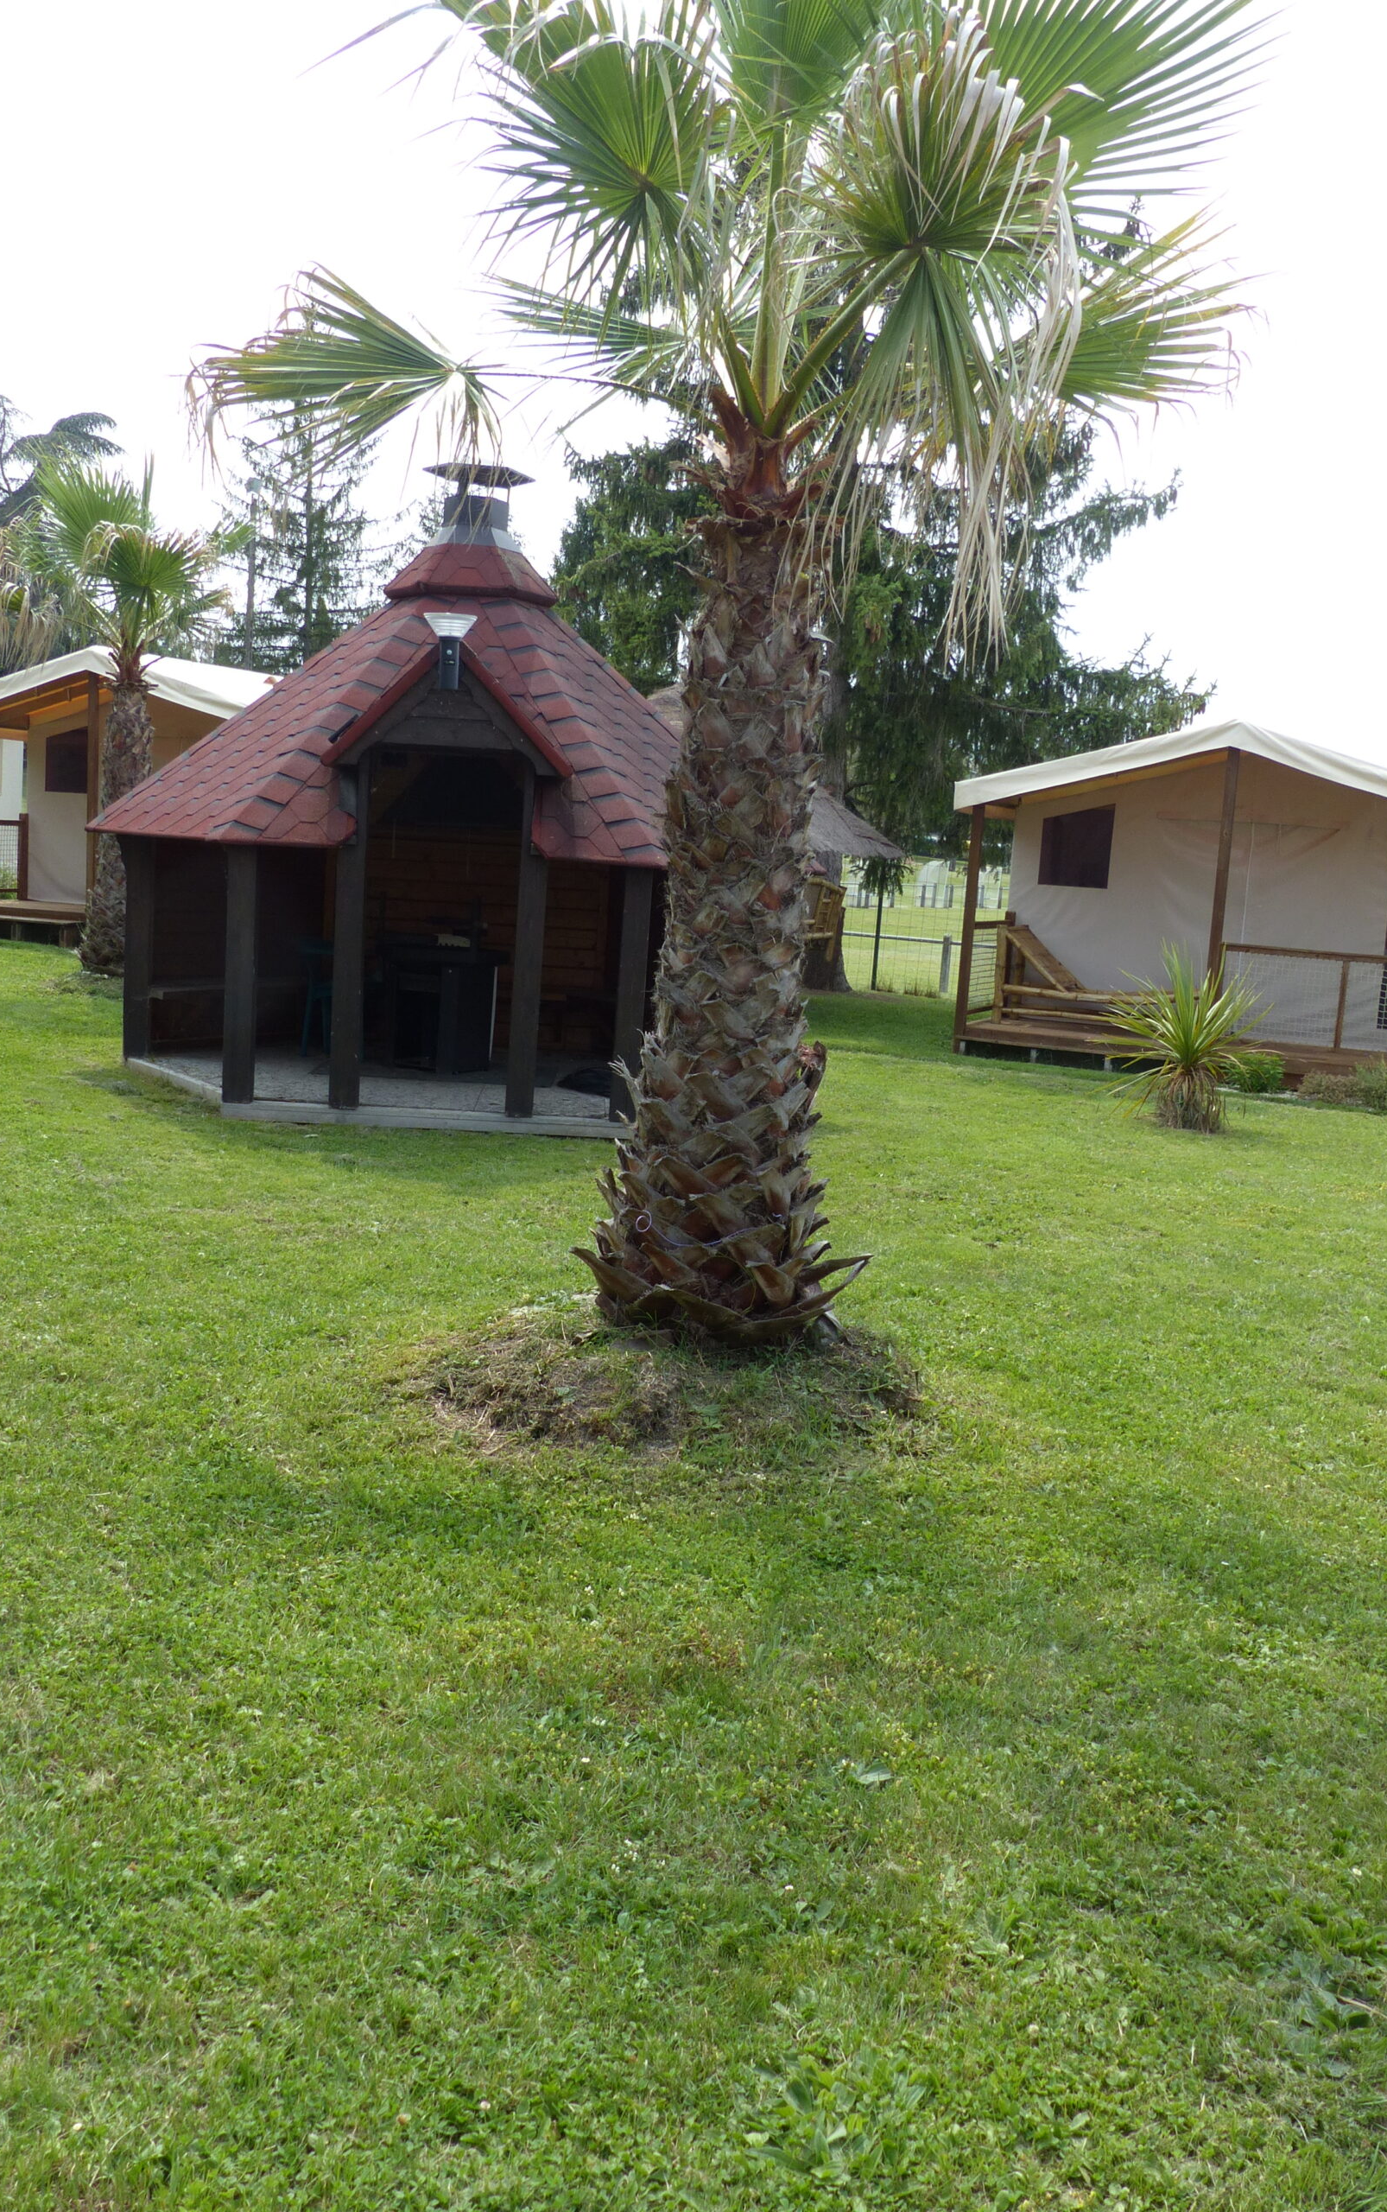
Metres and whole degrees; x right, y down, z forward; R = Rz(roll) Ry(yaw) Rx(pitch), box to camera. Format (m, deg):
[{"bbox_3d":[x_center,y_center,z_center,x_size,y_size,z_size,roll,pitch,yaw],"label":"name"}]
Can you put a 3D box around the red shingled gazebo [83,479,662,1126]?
[{"bbox_3d":[-1.292,-1.790,11.474,4.150,3.430,3.850,3,8,-4],"label":"red shingled gazebo"}]

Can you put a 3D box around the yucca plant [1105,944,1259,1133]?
[{"bbox_3d":[3.136,-0.396,12.860,0.950,1.130,0.950,3,8,0],"label":"yucca plant"}]

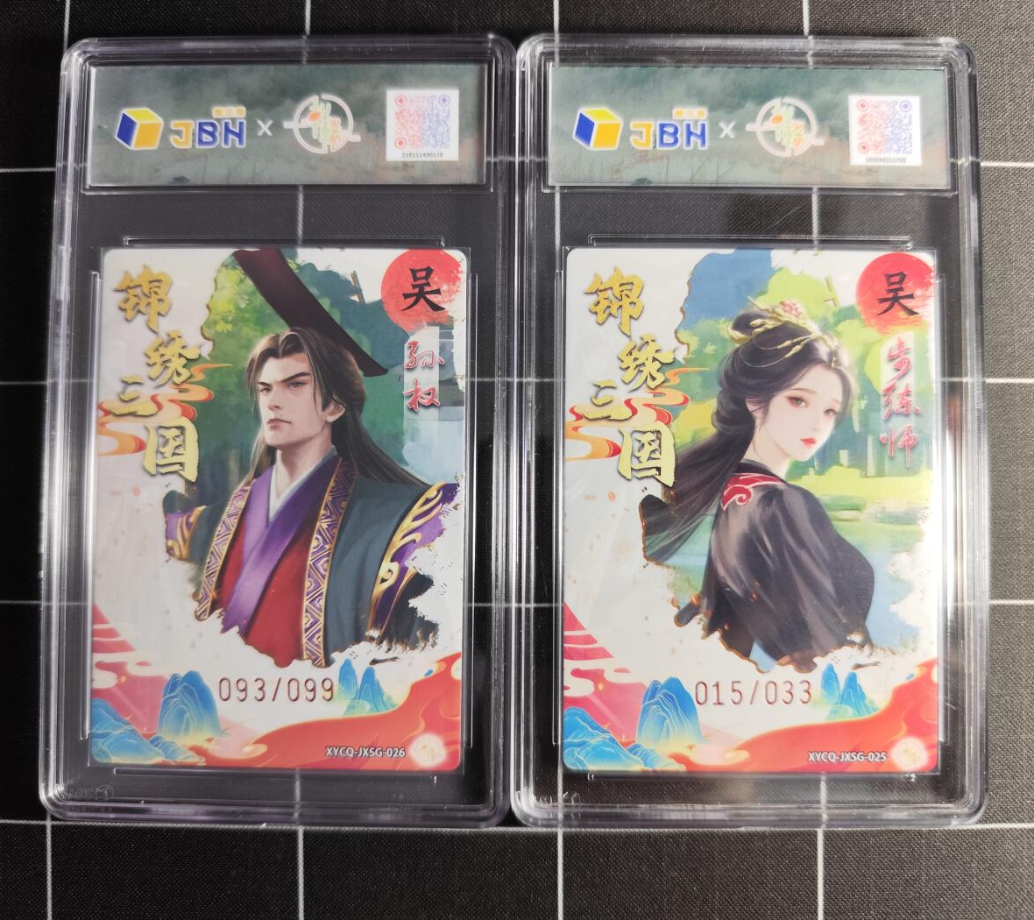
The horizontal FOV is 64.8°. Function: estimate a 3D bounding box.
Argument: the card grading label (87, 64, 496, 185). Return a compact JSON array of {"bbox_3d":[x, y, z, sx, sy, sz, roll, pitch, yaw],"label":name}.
[{"bbox_3d":[-0.040,-0.058,0.142,0.069,0.001,0.021,0,88,1],"label":"card grading label"}]

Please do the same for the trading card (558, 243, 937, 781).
[{"bbox_3d":[0.039,0.008,0.139,0.063,0.001,0.088,0,88,1],"label":"trading card"}]

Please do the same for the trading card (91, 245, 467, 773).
[{"bbox_3d":[-0.040,0.008,0.140,0.063,0.001,0.088,1,88,1],"label":"trading card"}]

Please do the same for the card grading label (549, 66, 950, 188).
[{"bbox_3d":[0.040,-0.057,0.141,0.069,0.001,0.021,1,88,1],"label":"card grading label"}]

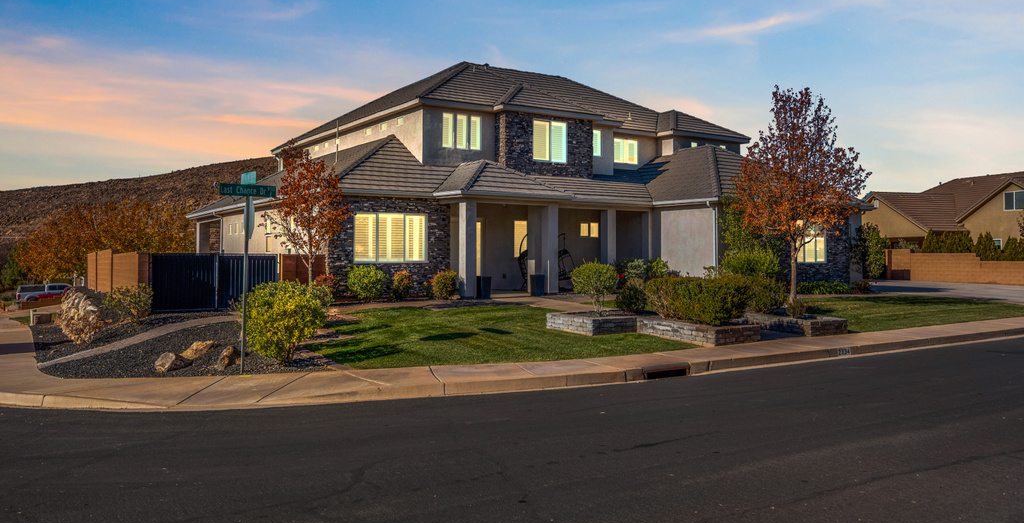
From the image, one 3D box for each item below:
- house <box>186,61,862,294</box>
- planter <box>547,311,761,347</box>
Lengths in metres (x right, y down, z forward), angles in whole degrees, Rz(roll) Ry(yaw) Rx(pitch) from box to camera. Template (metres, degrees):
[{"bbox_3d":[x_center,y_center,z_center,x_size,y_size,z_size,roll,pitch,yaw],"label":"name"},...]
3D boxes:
[{"bbox_3d":[0.022,-3.742,34.883,22.600,9.900,20.600,0,0,-34],"label":"house"},{"bbox_3d":[3.010,1.460,17.500,2.700,0.500,3.850,0,0,-35],"label":"planter"}]

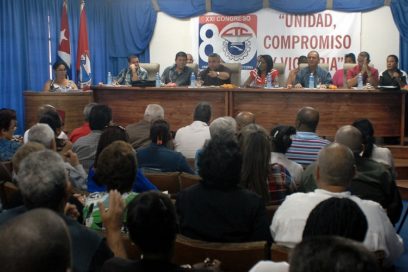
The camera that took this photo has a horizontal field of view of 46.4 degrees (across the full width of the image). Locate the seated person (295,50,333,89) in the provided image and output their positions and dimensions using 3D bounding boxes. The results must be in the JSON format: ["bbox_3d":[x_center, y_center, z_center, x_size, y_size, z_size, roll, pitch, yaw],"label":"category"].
[{"bbox_3d":[1.580,-0.584,6.854,0.530,1.270,0.750,1,8,5],"label":"seated person"}]

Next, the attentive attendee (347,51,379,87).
[{"bbox_3d":[2.105,-0.495,6.344,0.520,1.250,0.720,1,8,10],"label":"attentive attendee"}]

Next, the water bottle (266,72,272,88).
[{"bbox_3d":[0.861,-0.726,6.260,0.066,0.210,0.066,1,8,8],"label":"water bottle"}]

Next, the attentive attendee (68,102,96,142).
[{"bbox_3d":[-1.027,0.294,4.715,0.500,1.250,0.720,1,8,8],"label":"attentive attendee"}]

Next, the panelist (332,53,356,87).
[{"bbox_3d":[2.307,-0.707,7.601,0.480,1.230,0.750,0,7,3],"label":"panelist"}]

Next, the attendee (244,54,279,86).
[{"bbox_3d":[0.822,-0.545,6.810,0.500,1.220,0.750,3,8,22],"label":"attendee"}]

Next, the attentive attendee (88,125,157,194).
[{"bbox_3d":[-0.510,0.518,3.108,0.480,1.220,0.780,0,7,2],"label":"attentive attendee"}]

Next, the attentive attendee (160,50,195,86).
[{"bbox_3d":[-0.370,-0.534,6.641,0.520,1.250,0.720,1,8,8],"label":"attentive attendee"}]

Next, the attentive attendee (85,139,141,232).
[{"bbox_3d":[-0.428,0.619,2.641,0.470,1.230,0.720,1,8,8],"label":"attentive attendee"}]

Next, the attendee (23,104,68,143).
[{"bbox_3d":[-1.560,0.288,4.960,0.480,1.250,0.800,1,8,5],"label":"attendee"}]

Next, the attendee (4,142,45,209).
[{"bbox_3d":[-0.899,0.621,2.742,0.470,1.220,0.720,1,8,8],"label":"attendee"}]

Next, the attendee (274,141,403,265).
[{"bbox_3d":[0.612,0.660,2.362,0.590,1.290,0.830,1,8,6],"label":"attendee"}]

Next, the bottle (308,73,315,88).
[{"bbox_3d":[1.491,-0.764,6.600,0.066,0.215,0.066,0,7,0],"label":"bottle"}]

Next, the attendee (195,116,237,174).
[{"bbox_3d":[0.125,0.452,3.608,0.470,1.220,0.780,0,7,0],"label":"attendee"}]

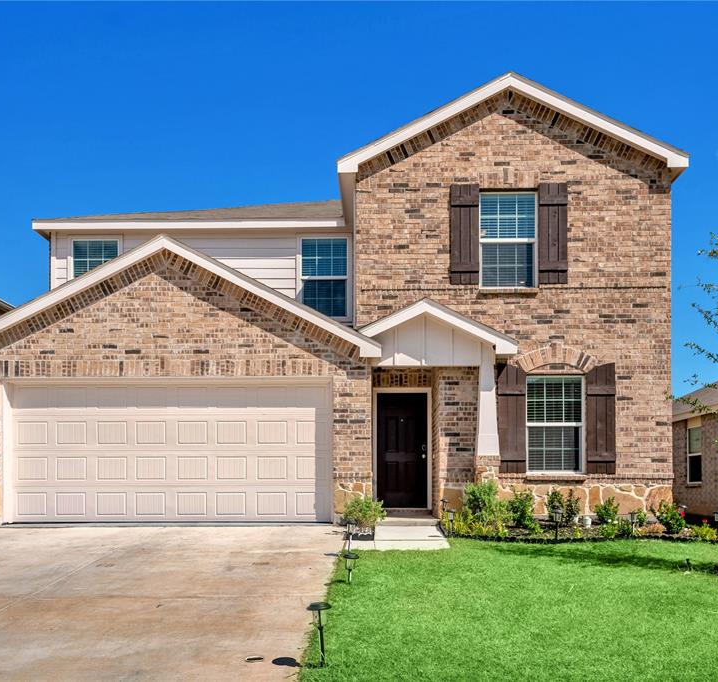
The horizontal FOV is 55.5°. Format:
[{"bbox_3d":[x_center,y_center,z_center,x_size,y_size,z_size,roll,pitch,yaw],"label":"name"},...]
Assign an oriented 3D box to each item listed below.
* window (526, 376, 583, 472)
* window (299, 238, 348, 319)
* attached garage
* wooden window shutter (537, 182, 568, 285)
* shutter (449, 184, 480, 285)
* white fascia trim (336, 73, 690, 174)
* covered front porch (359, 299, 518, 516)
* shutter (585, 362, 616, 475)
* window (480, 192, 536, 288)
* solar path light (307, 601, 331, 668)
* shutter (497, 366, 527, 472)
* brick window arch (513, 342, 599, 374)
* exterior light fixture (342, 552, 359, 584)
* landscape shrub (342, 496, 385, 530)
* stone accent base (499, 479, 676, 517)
[{"bbox_3d":[2.975,1.272,10.330,0.910,1.500,0.100,0,-1,2],"label":"window"},{"bbox_3d":[-0.650,-1.173,12.750,0.910,1.500,0.100,0,-1,2],"label":"window"},{"bbox_3d":[-2.838,1.688,10.330,4.880,2.130,0.080,0,-1,2],"label":"attached garage"},{"bbox_3d":[2.900,-1.607,10.200,0.420,1.520,0.050,0,-1,2],"label":"wooden window shutter"},{"bbox_3d":[1.647,-1.650,10.625,0.450,1.561,0.050,0,-1,1],"label":"shutter"},{"bbox_3d":[2.324,-3.283,10.400,5.328,1.524,0.200,0,-1,1],"label":"white fascia trim"},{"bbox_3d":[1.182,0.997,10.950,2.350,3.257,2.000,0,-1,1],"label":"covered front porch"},{"bbox_3d":[3.767,1.208,10.625,0.450,1.732,0.050,0,-1,1],"label":"shutter"},{"bbox_3d":[2.335,-1.566,10.710,0.906,1.507,0.100,0,-1,1],"label":"window"},{"bbox_3d":[-0.245,1.841,4.280,0.150,0.400,0.150,0,-1,2],"label":"solar path light"},{"bbox_3d":[2.294,1.158,10.200,0.420,1.660,0.050,0,-1,2],"label":"shutter"},{"bbox_3d":[3.070,0.267,10.640,1.302,0.488,0.120,0,-1,1],"label":"brick window arch"},{"bbox_3d":[-0.068,2.136,6.400,0.151,0.295,0.150,0,-1,1],"label":"exterior light fixture"},{"bbox_3d":[0.077,2.407,9.550,0.580,0.480,0.550,0,-1,2],"label":"landscape shrub"},{"bbox_3d":[3.489,2.440,10.655,2.749,0.558,0.170,0,-1,1],"label":"stone accent base"}]

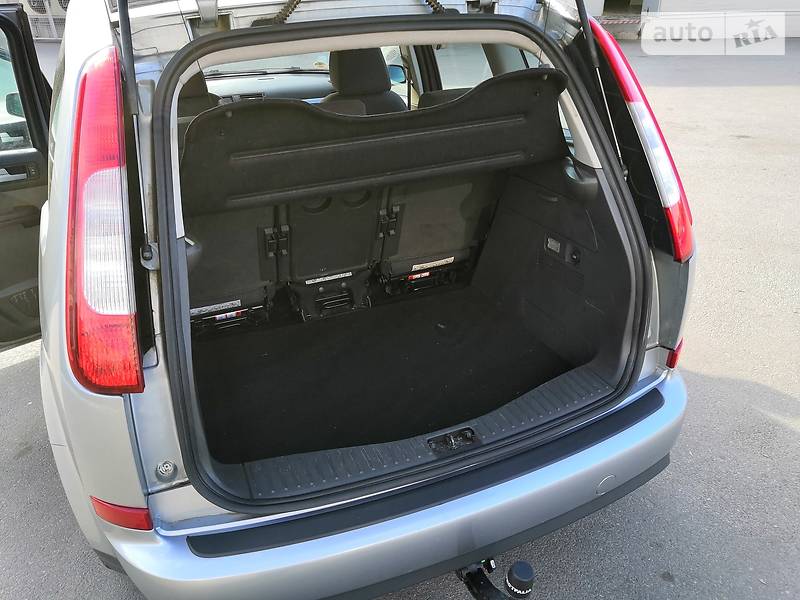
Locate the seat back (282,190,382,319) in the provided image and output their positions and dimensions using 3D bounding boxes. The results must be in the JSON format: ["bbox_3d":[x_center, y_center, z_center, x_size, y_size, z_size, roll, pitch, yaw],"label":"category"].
[{"bbox_3d":[-0.263,-0.271,2.349,0.400,0.640,0.140,-13,46,-18],"label":"seat back"}]

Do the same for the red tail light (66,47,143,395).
[{"bbox_3d":[-0.595,-0.149,1.236,0.150,0.690,0.150,-6,-3,4],"label":"red tail light"}]

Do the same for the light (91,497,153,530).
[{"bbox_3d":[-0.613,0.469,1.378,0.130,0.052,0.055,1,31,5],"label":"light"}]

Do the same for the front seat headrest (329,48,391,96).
[{"bbox_3d":[-0.182,-1.027,2.774,0.265,0.215,0.120,-13,38,-18],"label":"front seat headrest"}]

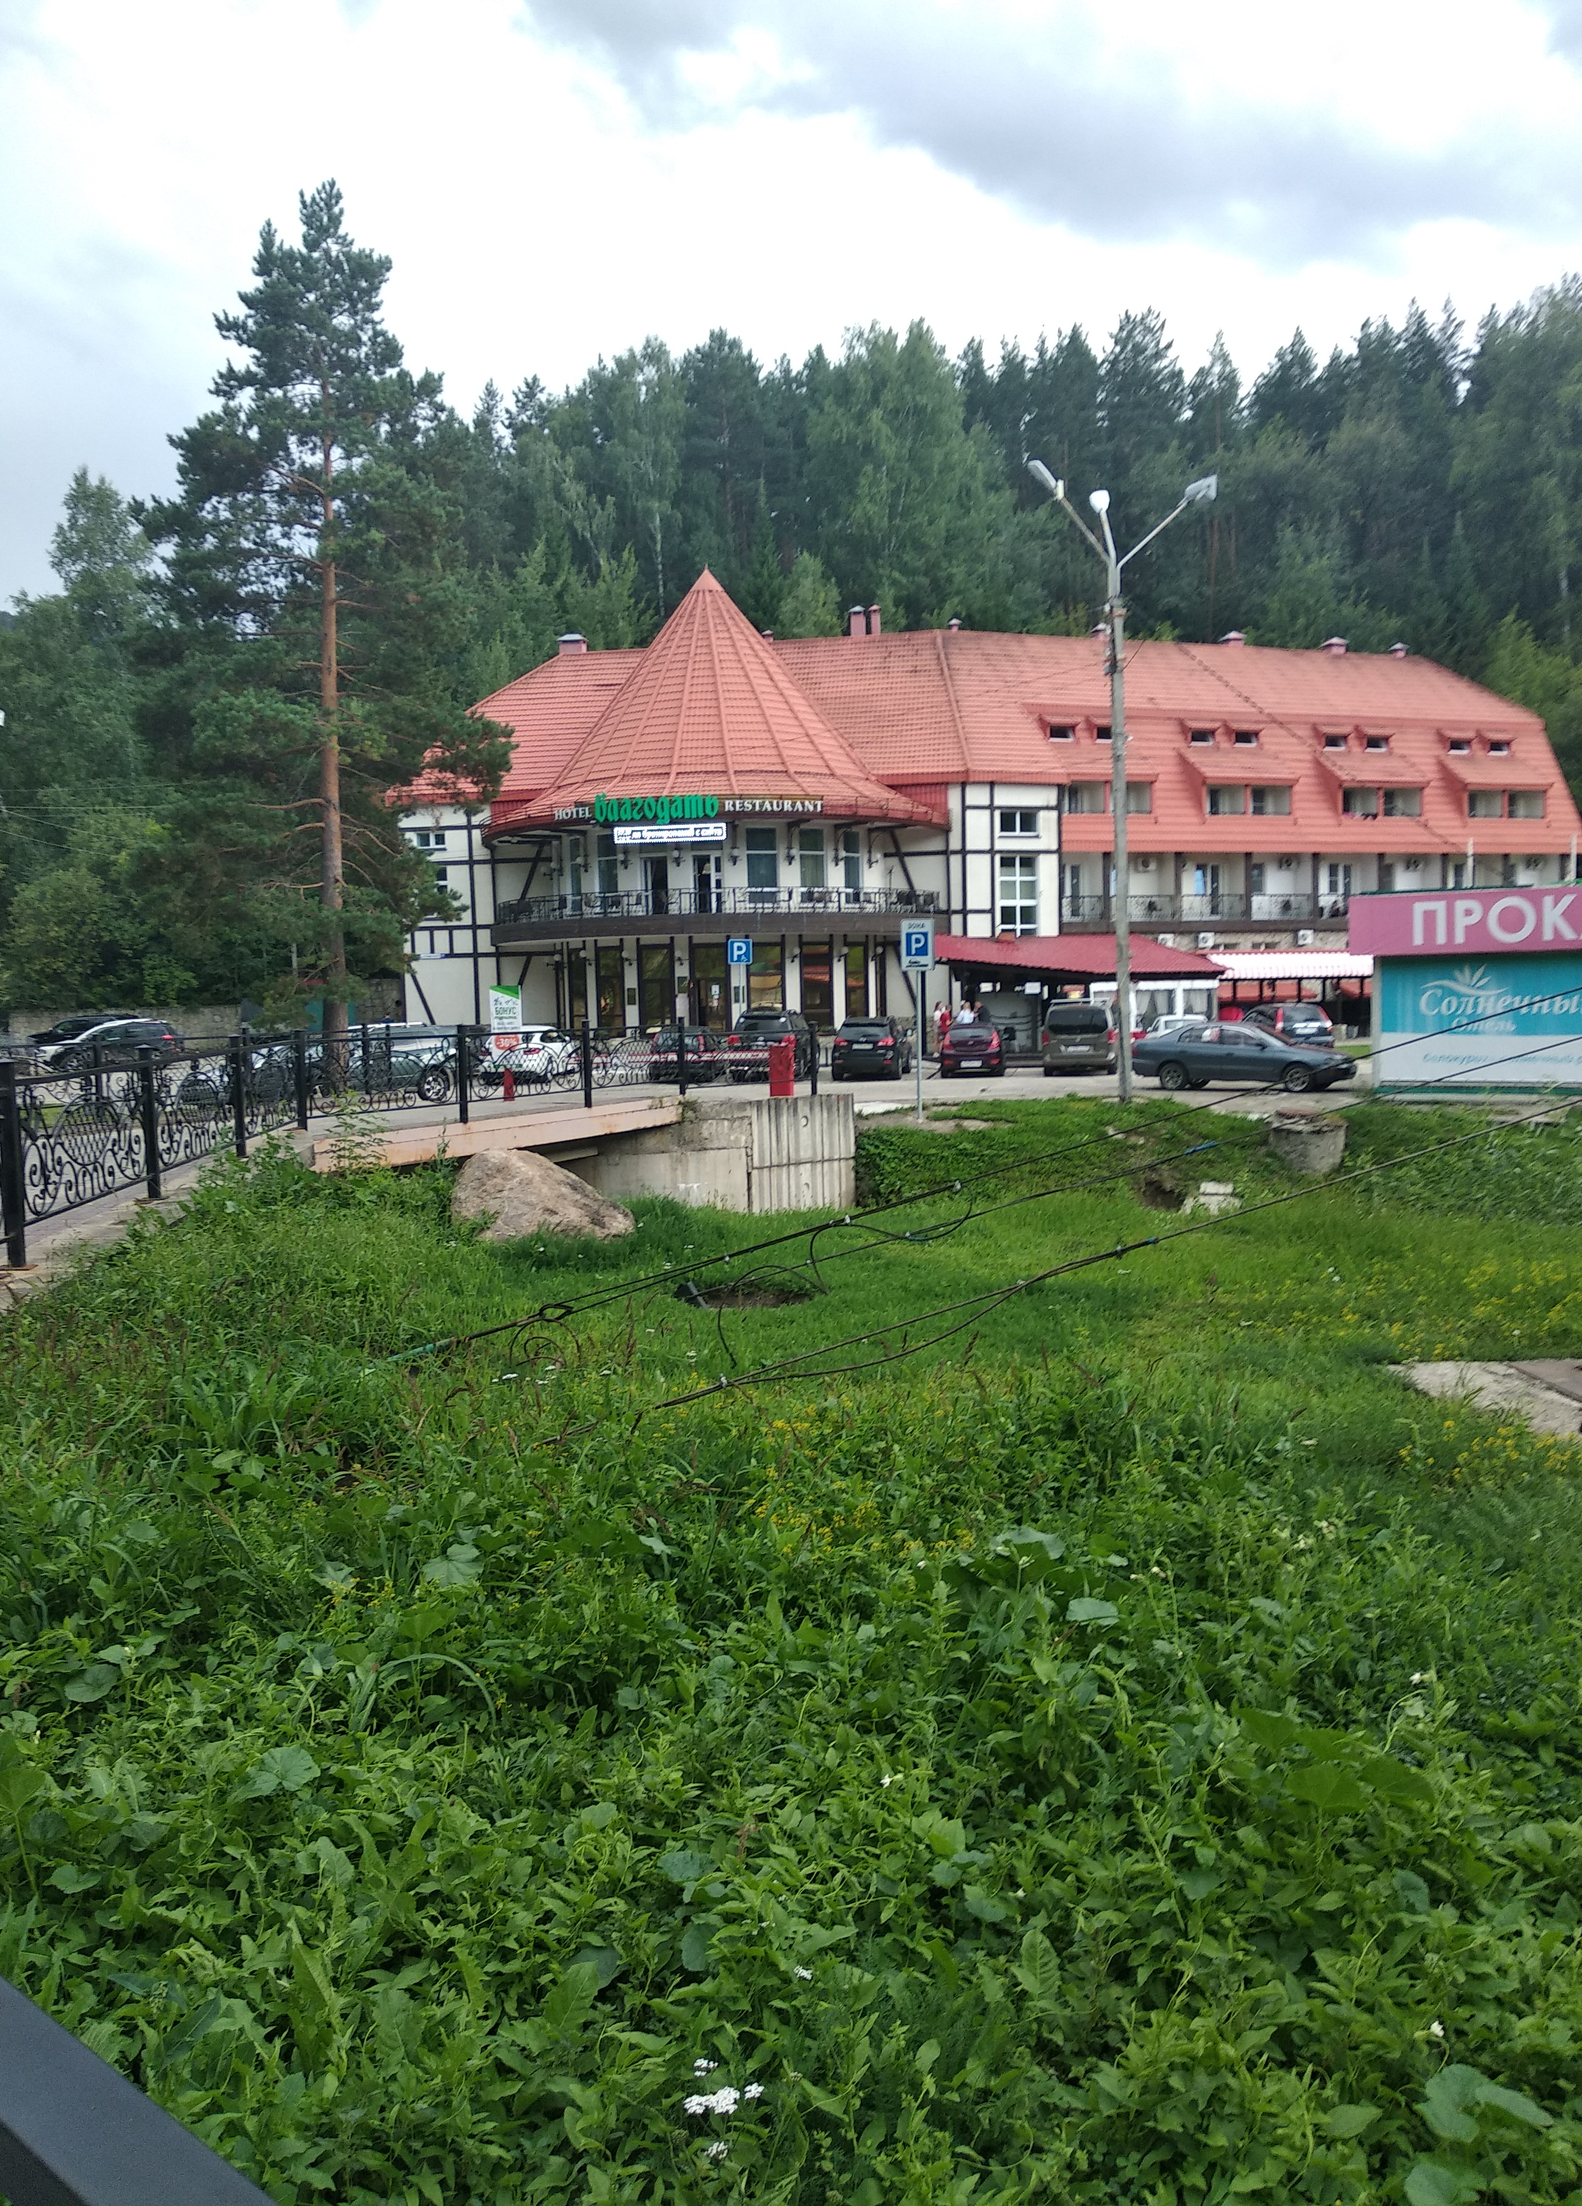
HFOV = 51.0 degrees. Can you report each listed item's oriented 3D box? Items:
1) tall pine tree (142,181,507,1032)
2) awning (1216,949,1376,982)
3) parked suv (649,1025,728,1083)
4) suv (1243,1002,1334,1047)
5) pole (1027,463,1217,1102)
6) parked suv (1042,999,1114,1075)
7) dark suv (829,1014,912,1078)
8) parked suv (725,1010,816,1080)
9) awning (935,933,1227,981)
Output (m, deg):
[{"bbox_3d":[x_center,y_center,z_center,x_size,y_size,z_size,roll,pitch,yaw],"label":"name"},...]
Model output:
[{"bbox_3d":[-10.663,-10.343,37.885,8.300,20.600,8.000,-1,3,0],"label":"tall pine tree"},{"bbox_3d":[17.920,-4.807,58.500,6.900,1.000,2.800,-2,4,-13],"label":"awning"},{"bbox_3d":[-2.878,-1.410,46.952,1.730,1.600,4.200,-1,3,7],"label":"parked suv"},{"bbox_3d":[16.182,-2.366,53.750,1.820,1.680,4.500,-1,3,0],"label":"suv"},{"bbox_3d":[6.268,-5.810,30.957,3.400,11.500,2.100,-1,3,0],"label":"pole"},{"bbox_3d":[7.876,-1.784,45.141,1.920,1.980,4.950,-1,3,11],"label":"parked suv"},{"bbox_3d":[2.346,-1.544,46.548,1.890,1.740,4.680,-1,3,9],"label":"dark suv"},{"bbox_3d":[-0.527,-1.631,46.243,1.950,1.920,4.900,-1,3,8],"label":"parked suv"},{"bbox_3d":[8.885,-4.456,51.000,8.300,1.450,4.700,-2,3,-6],"label":"awning"}]

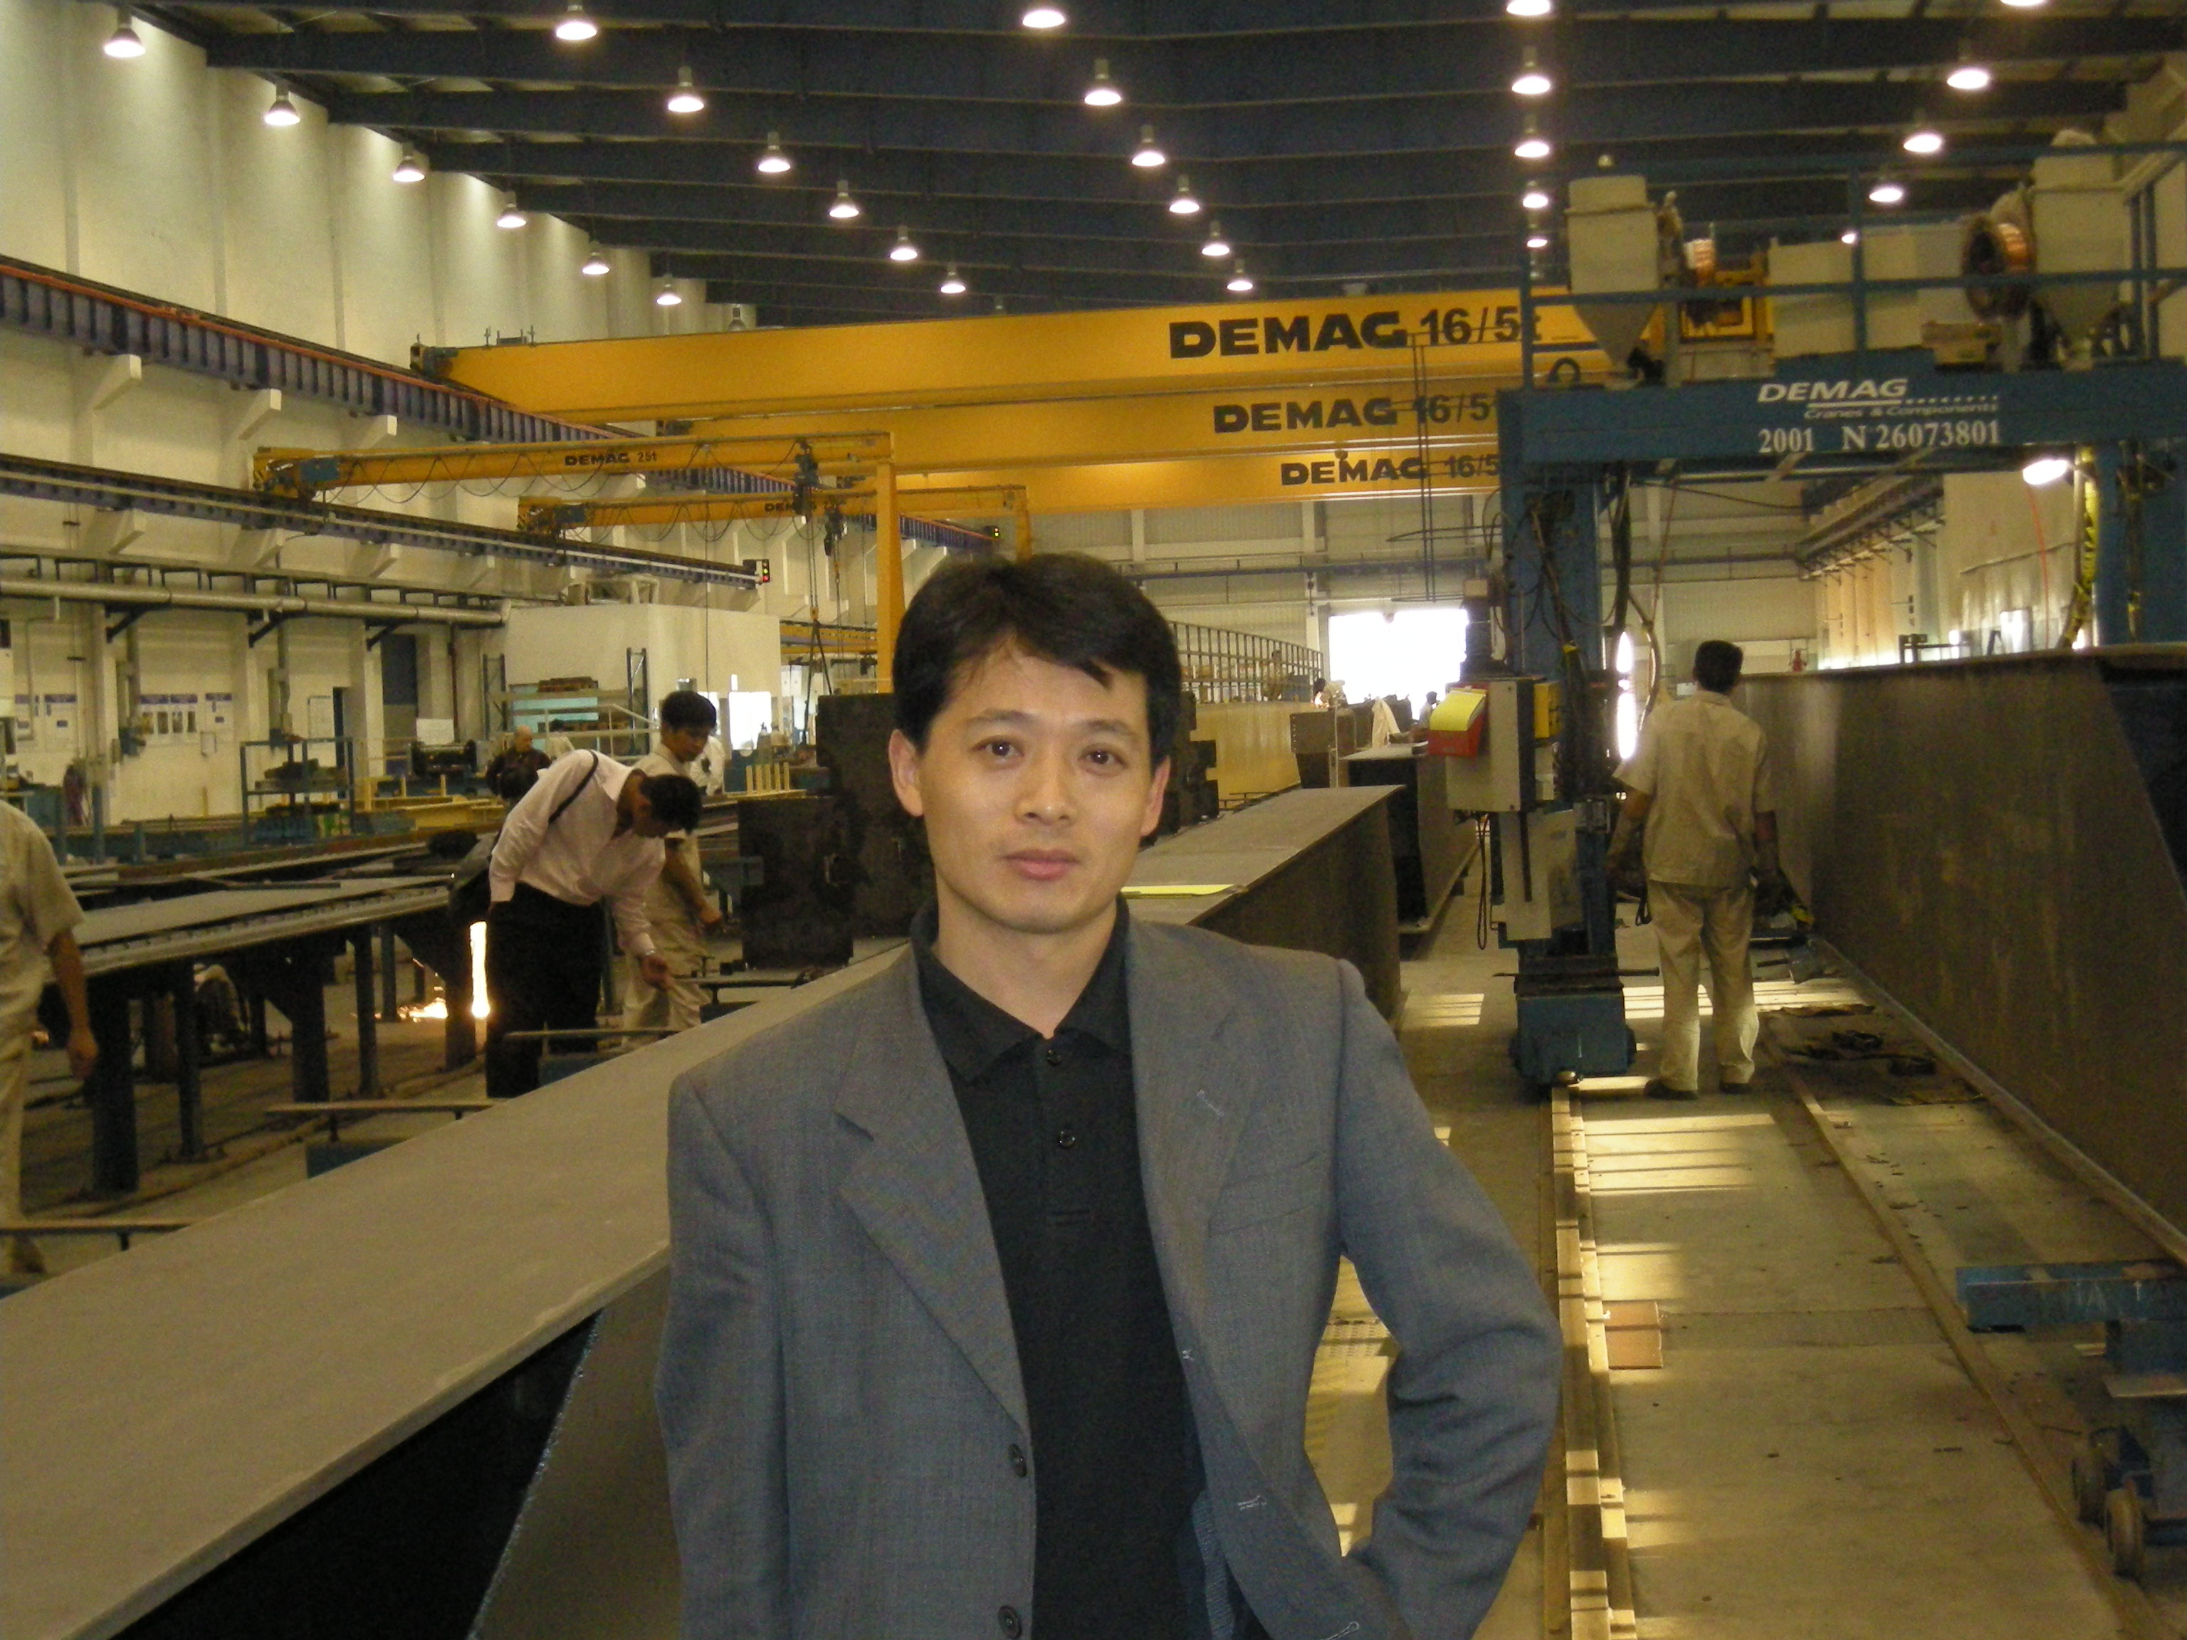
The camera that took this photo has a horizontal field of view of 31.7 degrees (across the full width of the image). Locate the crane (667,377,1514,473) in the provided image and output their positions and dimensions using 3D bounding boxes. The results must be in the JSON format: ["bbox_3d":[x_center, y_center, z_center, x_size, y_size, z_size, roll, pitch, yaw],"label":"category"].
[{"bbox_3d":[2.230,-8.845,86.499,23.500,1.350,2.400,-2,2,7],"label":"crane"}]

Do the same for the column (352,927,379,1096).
[{"bbox_3d":[-3.202,0.827,17.004,0.065,0.760,0.080,-2,2,7],"label":"column"}]

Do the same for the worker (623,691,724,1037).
[{"bbox_3d":[-1.504,0.380,13.700,0.400,1.680,0.490,-1,2,38],"label":"worker"}]

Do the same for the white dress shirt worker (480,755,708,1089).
[{"bbox_3d":[-1.736,0.496,13.301,0.630,1.490,0.480,-2,2,28],"label":"white dress shirt worker"}]

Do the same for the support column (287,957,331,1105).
[{"bbox_3d":[-3.201,0.879,15.768,0.115,0.720,0.110,-2,2,7],"label":"support column"}]

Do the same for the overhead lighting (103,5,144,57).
[{"bbox_3d":[-12.055,-9.807,47.855,0.500,0.620,0.500,-2,2,7],"label":"overhead lighting"}]

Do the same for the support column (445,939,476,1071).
[{"bbox_3d":[-2.976,0.818,18.114,0.115,0.700,0.110,-2,2,7],"label":"support column"}]

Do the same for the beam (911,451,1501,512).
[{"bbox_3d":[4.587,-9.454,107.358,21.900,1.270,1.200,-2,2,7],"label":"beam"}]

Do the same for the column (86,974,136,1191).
[{"bbox_3d":[-3.450,0.908,13.560,0.115,0.800,0.110,-2,2,7],"label":"column"}]

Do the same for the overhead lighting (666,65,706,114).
[{"bbox_3d":[-5.630,-10.097,53.235,0.500,0.620,0.500,-2,2,7],"label":"overhead lighting"}]

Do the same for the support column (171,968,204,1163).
[{"bbox_3d":[-3.436,0.894,14.645,0.065,0.770,0.080,-2,2,7],"label":"support column"}]

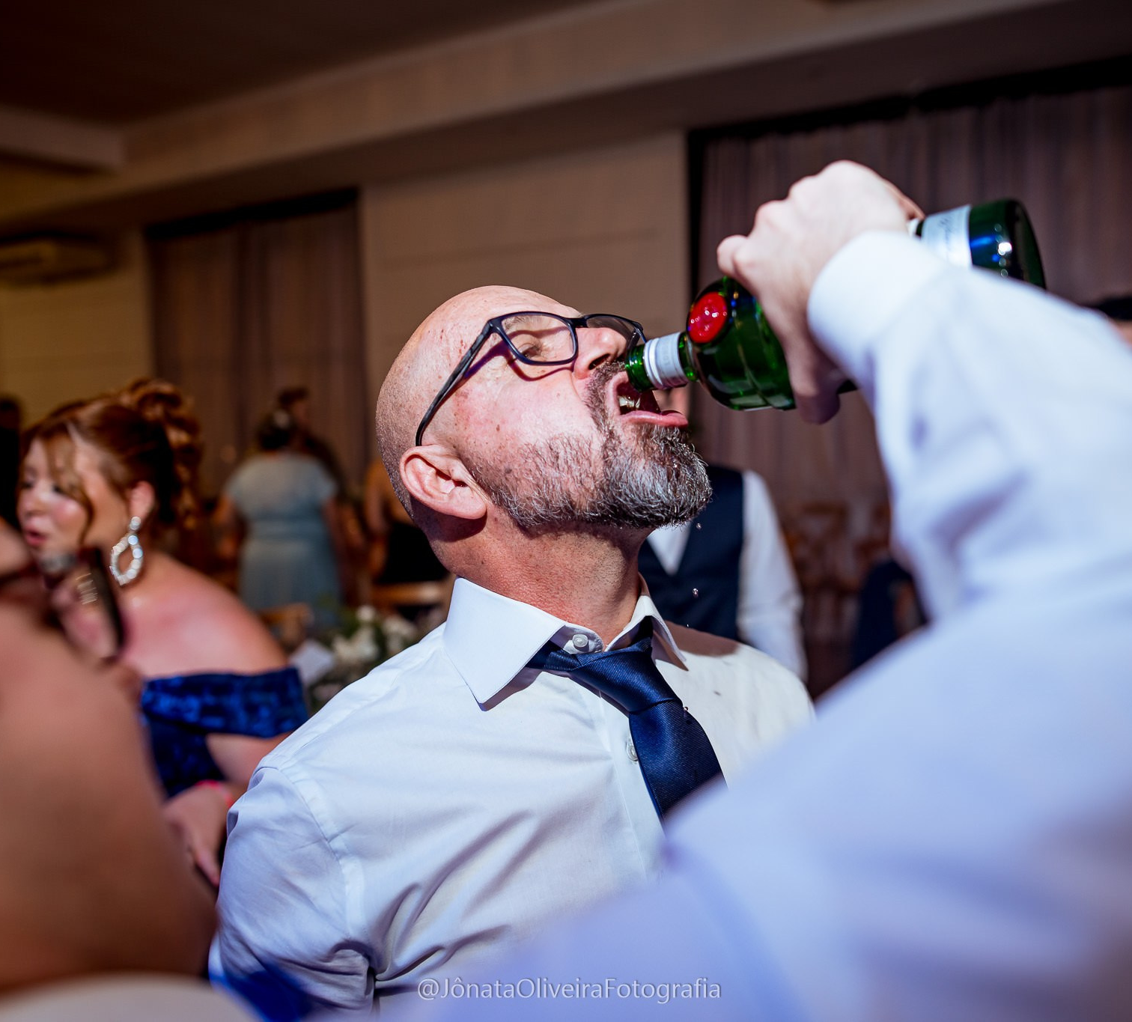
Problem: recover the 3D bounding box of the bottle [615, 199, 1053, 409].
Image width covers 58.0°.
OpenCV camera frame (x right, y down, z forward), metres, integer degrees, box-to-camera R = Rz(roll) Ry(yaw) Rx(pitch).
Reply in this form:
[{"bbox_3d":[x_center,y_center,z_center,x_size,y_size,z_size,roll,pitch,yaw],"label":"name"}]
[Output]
[{"bbox_3d":[0.142,-0.107,0.596,0.240,0.086,0.086,-9,-24,36],"label":"bottle"}]

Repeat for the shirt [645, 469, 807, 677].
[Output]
[{"bbox_3d":[0.200,0.165,2.130,0.540,0.660,0.300,-2,8,-6],"label":"shirt"}]

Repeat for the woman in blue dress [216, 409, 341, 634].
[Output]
[{"bbox_3d":[-1.209,0.319,4.454,0.500,1.540,0.310,-3,8,-12],"label":"woman in blue dress"}]

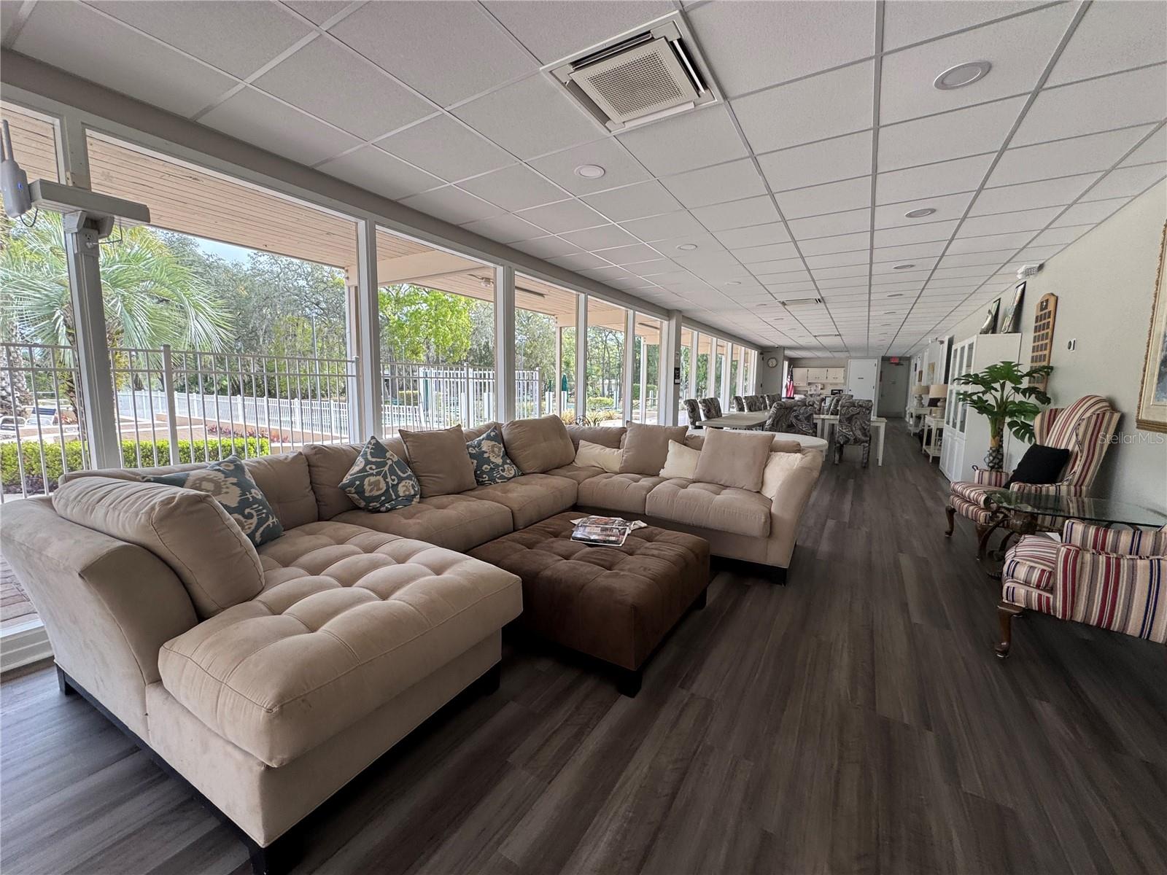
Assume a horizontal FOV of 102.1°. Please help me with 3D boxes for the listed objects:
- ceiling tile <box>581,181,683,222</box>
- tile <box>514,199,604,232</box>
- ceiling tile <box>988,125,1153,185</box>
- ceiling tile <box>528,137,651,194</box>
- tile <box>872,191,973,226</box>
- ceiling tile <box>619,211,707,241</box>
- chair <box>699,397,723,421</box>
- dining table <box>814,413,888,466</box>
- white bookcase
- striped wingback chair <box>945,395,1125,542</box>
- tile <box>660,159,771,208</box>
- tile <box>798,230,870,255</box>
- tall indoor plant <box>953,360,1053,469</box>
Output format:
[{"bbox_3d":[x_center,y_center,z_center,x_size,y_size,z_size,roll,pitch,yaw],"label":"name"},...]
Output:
[{"bbox_3d":[0.362,-1.731,3.476,0.601,0.025,0.600,5,7,30],"label":"ceiling tile"},{"bbox_3d":[-0.150,-1.774,3.802,0.595,0.020,0.595,4,7,31],"label":"tile"},{"bbox_3d":[2.784,-1.636,2.774,0.595,0.020,0.595,4,7,31],"label":"ceiling tile"},{"bbox_3d":[0.054,-1.681,2.962,0.595,0.020,0.595,4,7,31],"label":"ceiling tile"},{"bbox_3d":[2.560,-1.713,3.584,0.603,0.024,0.606,4,7,31],"label":"tile"},{"bbox_3d":[0.682,-1.773,3.986,0.603,0.024,0.606,4,7,31],"label":"ceiling tile"},{"bbox_3d":[2.275,-0.100,7.736,0.620,1.045,0.480,5,8,35],"label":"chair"},{"bbox_3d":[4.806,0.036,8.464,1.040,0.757,1.140,4,7,31],"label":"dining table"},{"bbox_3d":[5.378,-0.358,6.498,0.415,1.916,1.800,5,7,30],"label":"white bookcase"},{"bbox_3d":[3.305,0.279,3.534,0.760,1.190,0.710,3,7,19],"label":"striped wingback chair"},{"bbox_3d":[0.887,-1.690,3.166,0.601,0.025,0.600,5,7,30],"label":"tile"},{"bbox_3d":[2.346,-1.810,4.420,0.601,0.025,0.600,5,7,30],"label":"tile"},{"bbox_3d":[3.975,0.049,4.548,0.710,1.540,0.700,4,7,31],"label":"tall indoor plant"}]

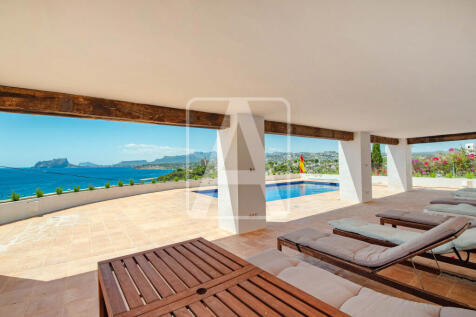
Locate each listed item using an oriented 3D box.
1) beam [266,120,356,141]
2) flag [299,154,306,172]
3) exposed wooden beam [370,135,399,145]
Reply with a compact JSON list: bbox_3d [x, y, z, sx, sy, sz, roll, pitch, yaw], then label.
[{"bbox_3d":[2.202,-0.753,5.916,4.407,0.282,0.254,0,-2,-34],"label":"beam"},{"bbox_3d":[5.074,0.393,15.600,0.600,1.400,0.250,-1,-1,18],"label":"flag"},{"bbox_3d":[5.917,-0.781,8.321,3.349,0.272,0.272,0,-1,-33],"label":"exposed wooden beam"}]

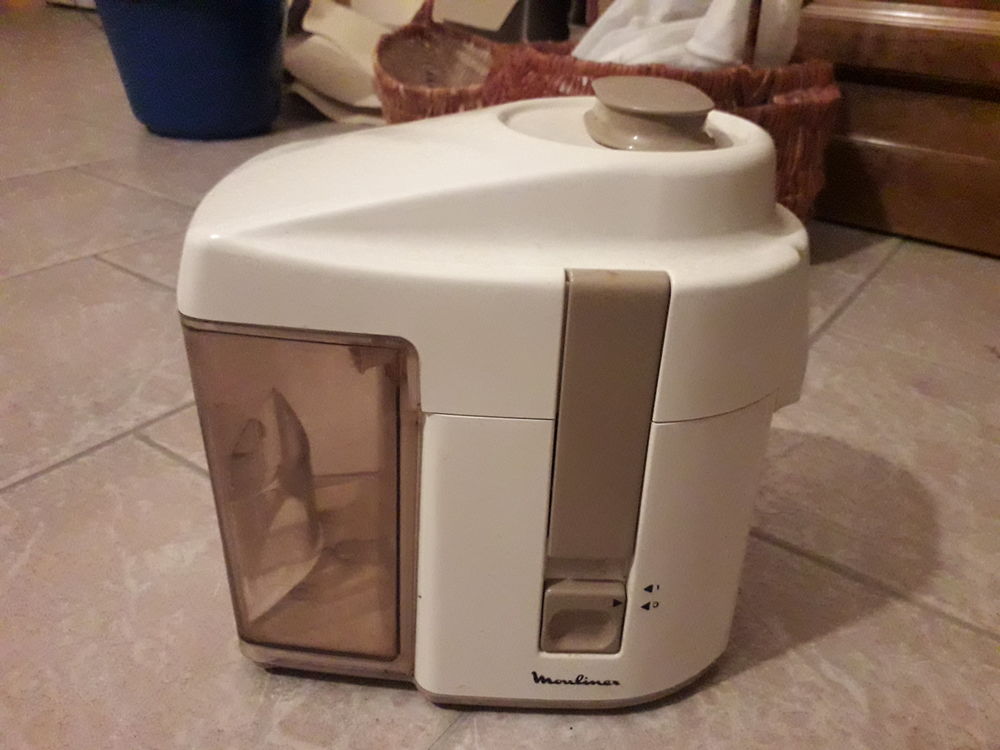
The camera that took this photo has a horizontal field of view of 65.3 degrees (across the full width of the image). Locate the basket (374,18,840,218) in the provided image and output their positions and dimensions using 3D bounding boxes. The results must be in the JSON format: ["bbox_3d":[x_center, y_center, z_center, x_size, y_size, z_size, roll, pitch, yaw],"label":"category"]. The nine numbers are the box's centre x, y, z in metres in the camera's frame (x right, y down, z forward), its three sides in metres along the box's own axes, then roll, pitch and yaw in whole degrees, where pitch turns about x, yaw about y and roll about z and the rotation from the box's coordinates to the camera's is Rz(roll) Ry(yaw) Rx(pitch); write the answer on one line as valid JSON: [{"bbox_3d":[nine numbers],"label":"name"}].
[{"bbox_3d":[0.136,-0.339,1.054,0.560,0.195,0.260,10,29,13],"label":"basket"}]

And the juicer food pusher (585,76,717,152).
[{"bbox_3d":[0.056,-0.097,0.292,0.048,0.023,0.056,5,28,4],"label":"juicer food pusher"}]

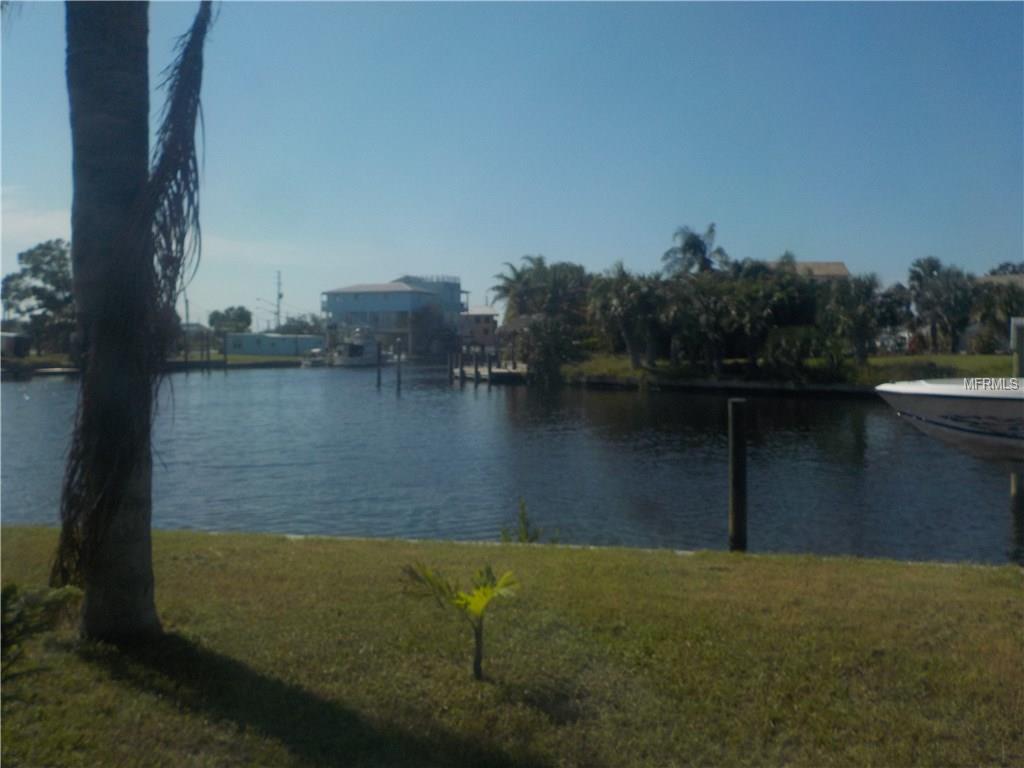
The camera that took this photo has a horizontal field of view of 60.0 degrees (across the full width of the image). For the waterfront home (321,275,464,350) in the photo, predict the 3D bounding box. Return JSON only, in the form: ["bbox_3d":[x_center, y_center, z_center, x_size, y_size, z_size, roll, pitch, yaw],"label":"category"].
[{"bbox_3d":[-16.156,-9.203,121.000,15.500,10.400,12.500,1,2,20],"label":"waterfront home"}]

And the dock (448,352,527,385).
[{"bbox_3d":[-1.661,-1.218,65.500,3.800,2.200,9.500,1,2,13],"label":"dock"}]

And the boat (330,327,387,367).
[{"bbox_3d":[-19.245,-4.480,112.000,7.600,4.800,2.900,-1,3,-24],"label":"boat"}]

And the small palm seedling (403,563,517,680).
[{"bbox_3d":[-0.254,1.151,4.300,0.540,0.560,0.480,0,2,0],"label":"small palm seedling"}]

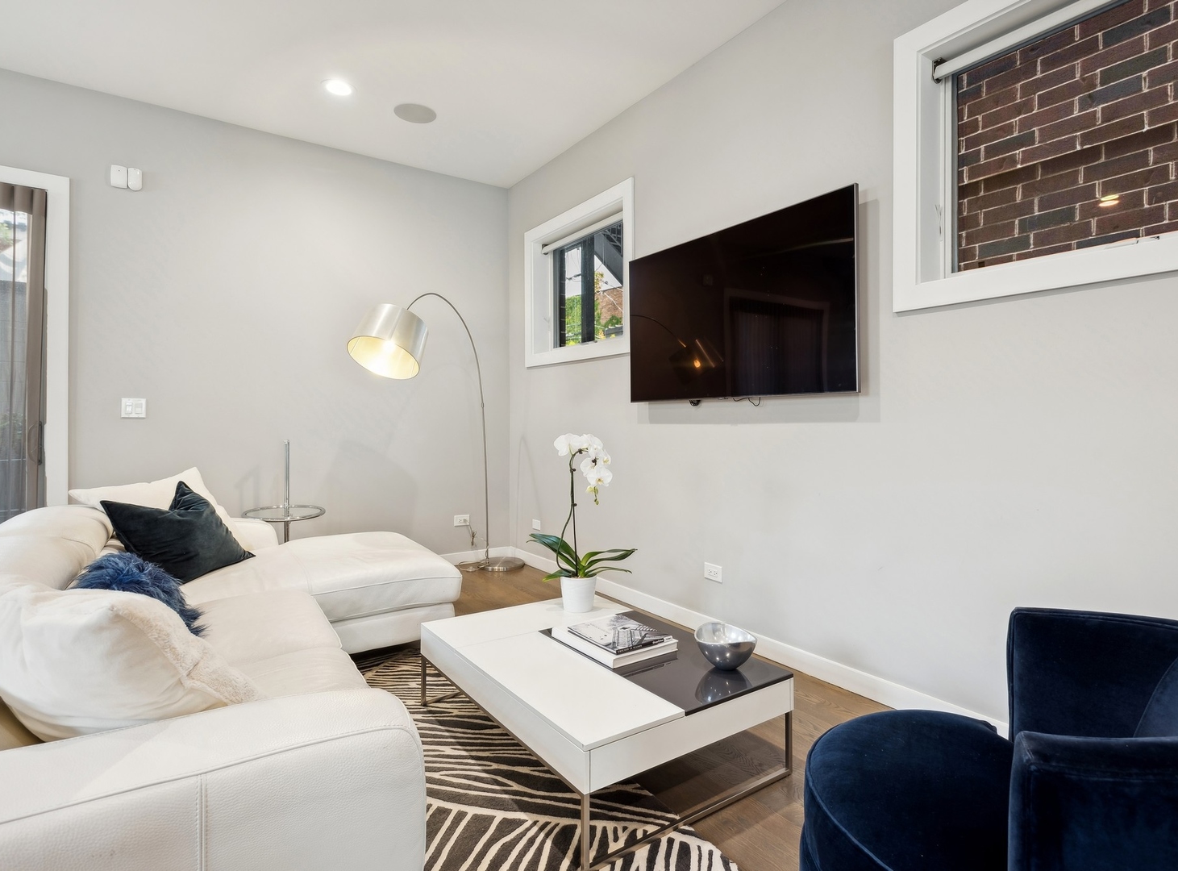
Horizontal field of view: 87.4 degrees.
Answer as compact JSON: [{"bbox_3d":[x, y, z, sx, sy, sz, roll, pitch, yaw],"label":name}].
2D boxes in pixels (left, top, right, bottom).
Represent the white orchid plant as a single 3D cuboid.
[{"bbox_3d":[-0.029,0.309,2.649,0.453,0.632,0.290,0,1,-9],"label":"white orchid plant"}]

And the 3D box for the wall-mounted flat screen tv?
[{"bbox_3d":[0.653,-0.578,2.960,0.050,0.800,1.395,-1,2,-34],"label":"wall-mounted flat screen tv"}]

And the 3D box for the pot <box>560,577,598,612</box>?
[{"bbox_3d":[-0.044,0.683,2.649,0.159,0.149,0.159,0,1,0],"label":"pot"}]

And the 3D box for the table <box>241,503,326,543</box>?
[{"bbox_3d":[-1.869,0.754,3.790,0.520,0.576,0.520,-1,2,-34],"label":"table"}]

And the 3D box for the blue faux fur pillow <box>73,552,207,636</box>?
[{"bbox_3d":[-1.507,0.514,2.093,0.380,0.170,0.430,47,-24,-26],"label":"blue faux fur pillow"}]

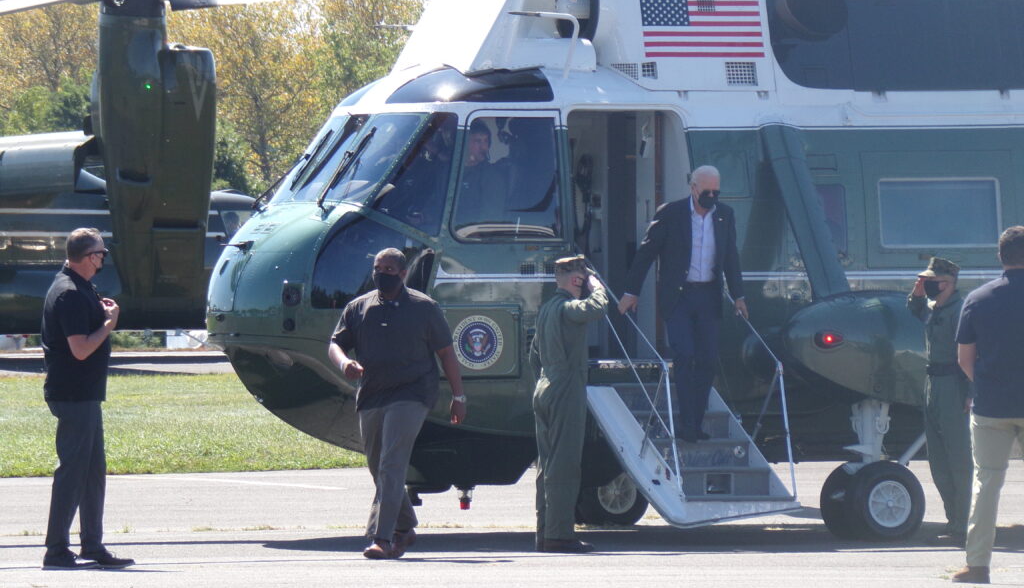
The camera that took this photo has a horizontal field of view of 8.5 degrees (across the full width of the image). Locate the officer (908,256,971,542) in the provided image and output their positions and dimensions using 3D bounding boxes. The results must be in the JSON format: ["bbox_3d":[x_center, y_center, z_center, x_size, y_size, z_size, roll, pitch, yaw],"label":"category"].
[{"bbox_3d":[2.678,0.655,43.000,0.430,1.780,0.560,0,0,-24],"label":"officer"}]

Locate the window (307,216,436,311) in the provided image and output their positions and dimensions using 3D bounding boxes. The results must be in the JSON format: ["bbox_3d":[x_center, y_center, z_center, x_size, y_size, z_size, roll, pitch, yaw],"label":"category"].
[{"bbox_3d":[-0.874,-0.204,42.980,0.780,0.580,0.180,0,-8,4],"label":"window"}]

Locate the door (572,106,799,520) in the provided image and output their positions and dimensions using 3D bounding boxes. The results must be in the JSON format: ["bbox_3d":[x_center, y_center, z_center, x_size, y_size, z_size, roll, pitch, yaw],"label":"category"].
[{"bbox_3d":[1.035,0.139,42.884,0.950,2.600,1.350,0,0,-24],"label":"door"}]

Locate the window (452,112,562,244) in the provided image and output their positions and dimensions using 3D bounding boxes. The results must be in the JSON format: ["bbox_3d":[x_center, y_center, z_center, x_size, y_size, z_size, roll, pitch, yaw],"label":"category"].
[{"bbox_3d":[-0.035,-0.726,43.130,0.760,0.790,0.100,0,-3,-20],"label":"window"}]

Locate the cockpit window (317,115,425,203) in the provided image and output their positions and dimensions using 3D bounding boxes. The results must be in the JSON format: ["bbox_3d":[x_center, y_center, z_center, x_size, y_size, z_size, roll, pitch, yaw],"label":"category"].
[{"bbox_3d":[-0.889,-0.851,43.430,0.100,0.680,0.620,39,-22,-30],"label":"cockpit window"}]

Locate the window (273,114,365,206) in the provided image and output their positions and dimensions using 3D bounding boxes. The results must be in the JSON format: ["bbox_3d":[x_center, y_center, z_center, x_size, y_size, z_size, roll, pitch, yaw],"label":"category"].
[{"bbox_3d":[-1.240,-0.862,43.980,0.120,0.680,0.800,35,-12,-17],"label":"window"}]

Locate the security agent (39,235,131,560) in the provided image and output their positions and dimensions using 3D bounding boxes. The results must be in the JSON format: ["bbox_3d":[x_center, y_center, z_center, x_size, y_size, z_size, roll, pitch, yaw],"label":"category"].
[{"bbox_3d":[-2.344,0.577,37.900,0.540,1.860,0.520,0,0,-12],"label":"security agent"}]

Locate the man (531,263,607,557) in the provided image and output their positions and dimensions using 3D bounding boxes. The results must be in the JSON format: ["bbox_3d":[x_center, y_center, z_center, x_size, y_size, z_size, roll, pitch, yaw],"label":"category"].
[{"bbox_3d":[0.348,0.662,41.500,0.430,1.790,0.560,0,0,-24],"label":"man"}]

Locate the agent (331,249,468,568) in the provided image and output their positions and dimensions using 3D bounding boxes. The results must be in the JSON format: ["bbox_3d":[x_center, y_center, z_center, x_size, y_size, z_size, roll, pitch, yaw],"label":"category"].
[{"bbox_3d":[-0.667,0.644,40.000,0.780,1.810,0.600,0,0,16],"label":"agent"}]

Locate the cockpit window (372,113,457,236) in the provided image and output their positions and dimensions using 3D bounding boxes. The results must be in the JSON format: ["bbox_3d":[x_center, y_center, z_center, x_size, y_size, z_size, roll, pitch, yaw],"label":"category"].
[{"bbox_3d":[-0.612,-0.756,43.080,0.540,0.780,0.130,0,-10,6],"label":"cockpit window"}]

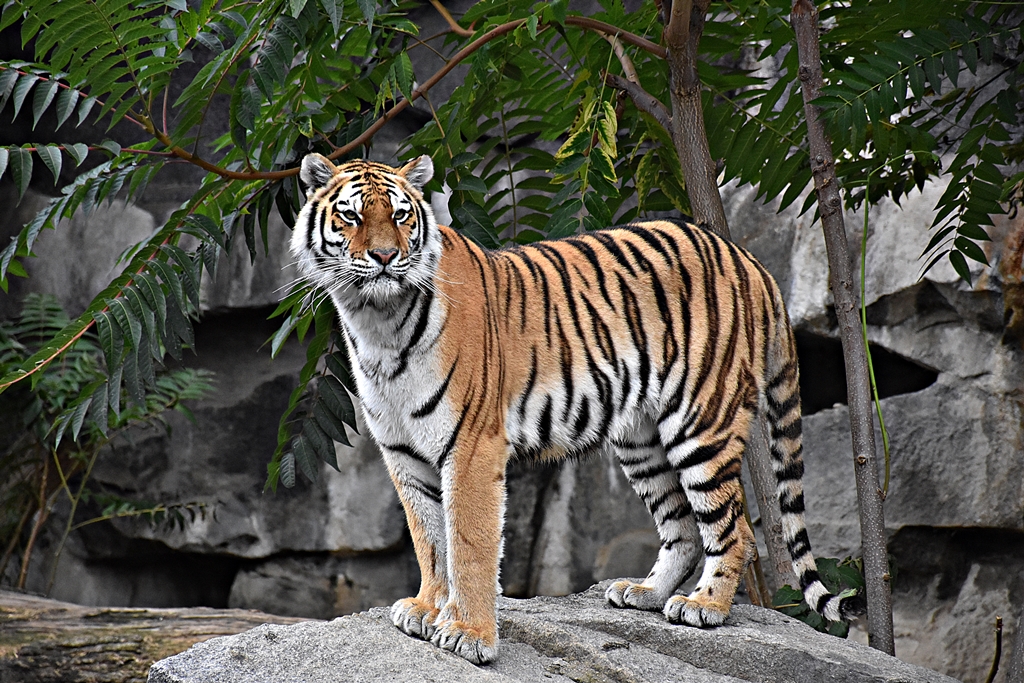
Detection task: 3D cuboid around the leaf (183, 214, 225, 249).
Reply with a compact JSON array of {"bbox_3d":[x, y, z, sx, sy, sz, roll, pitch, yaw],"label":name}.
[{"bbox_3d":[-0.669,-0.241,13.100,0.123,0.044,0.040,38,0,15],"label":"leaf"}]

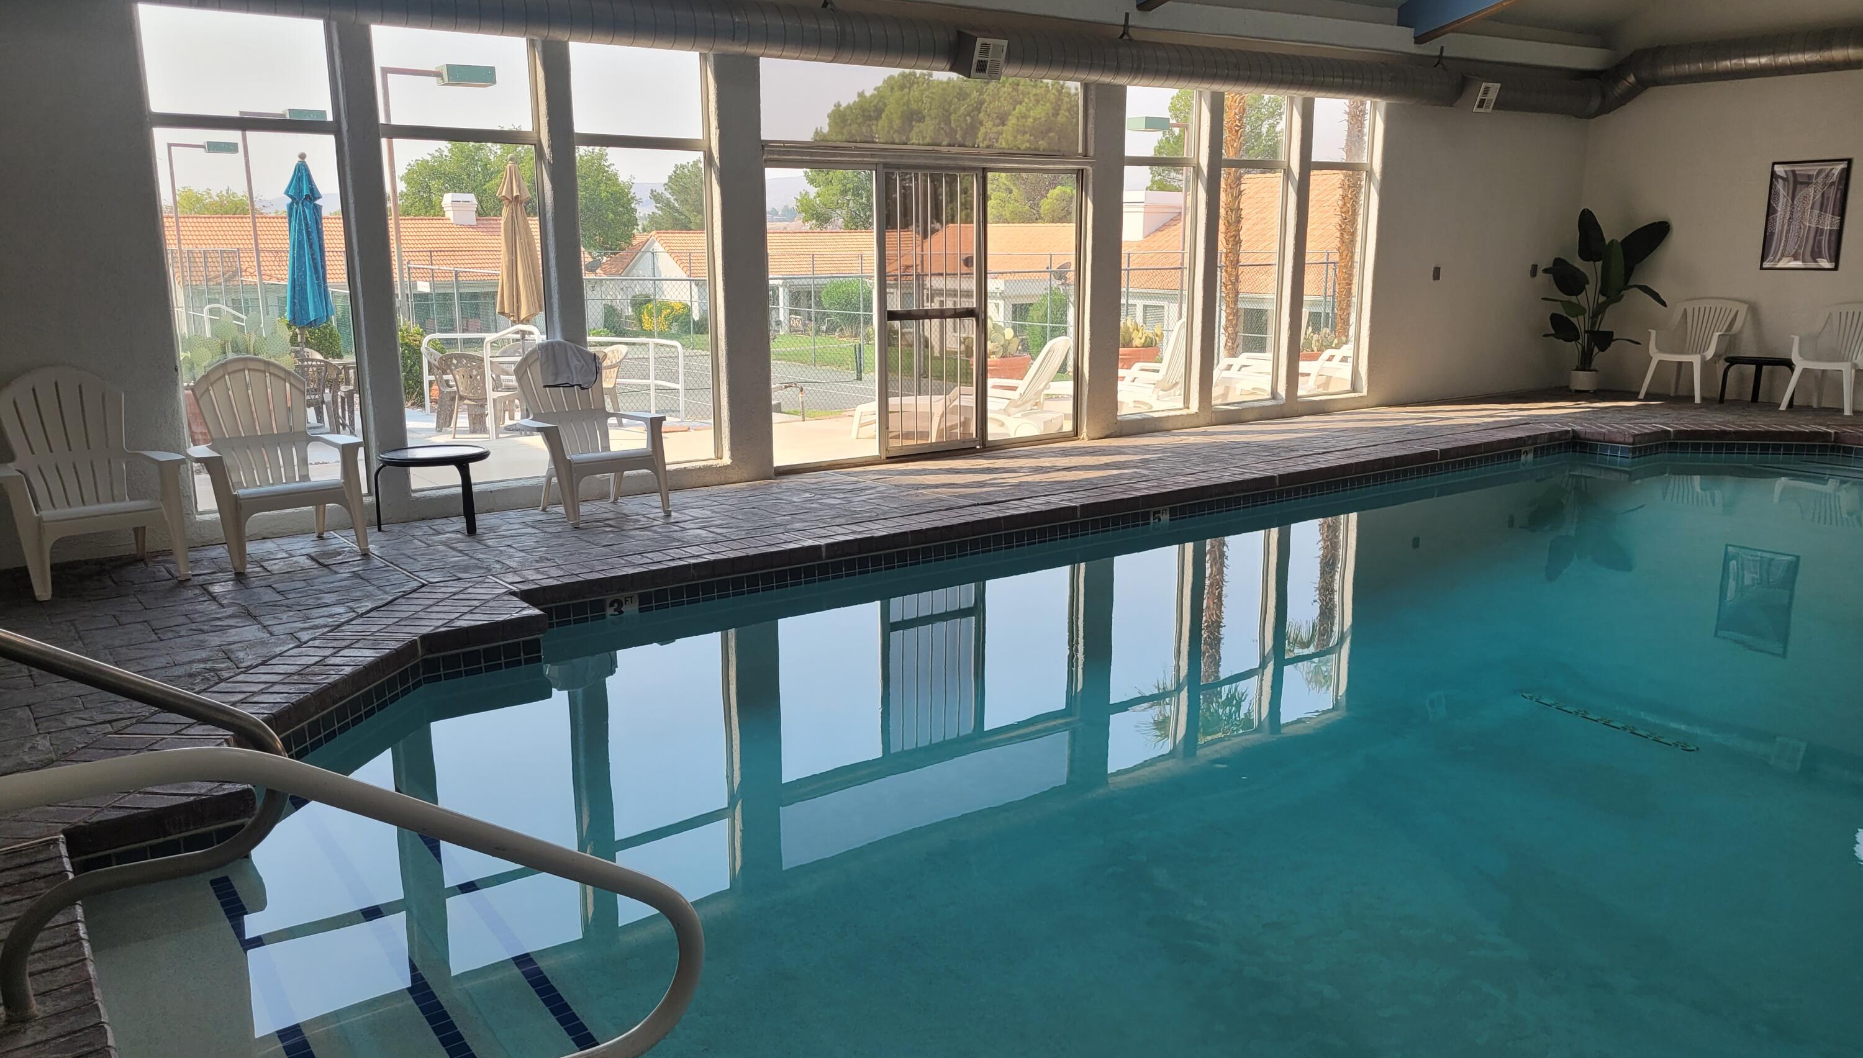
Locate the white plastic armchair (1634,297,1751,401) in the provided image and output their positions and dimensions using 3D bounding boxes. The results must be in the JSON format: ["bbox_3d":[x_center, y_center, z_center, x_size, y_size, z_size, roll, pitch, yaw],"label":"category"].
[{"bbox_3d":[7.003,-1.646,12.887,0.593,0.912,0.623,-9,15,-35],"label":"white plastic armchair"}]

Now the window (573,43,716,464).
[{"bbox_3d":[-1.667,-1.559,8.249,0.889,2.432,0.122,-9,15,-35],"label":"window"}]

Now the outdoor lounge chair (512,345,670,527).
[{"bbox_3d":[-1.922,-0.539,7.760,0.760,0.920,0.730,-9,15,-35],"label":"outdoor lounge chair"}]

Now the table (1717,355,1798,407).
[{"bbox_3d":[7.381,-1.302,12.501,0.562,0.395,0.562,-9,15,-35],"label":"table"}]

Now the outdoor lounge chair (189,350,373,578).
[{"bbox_3d":[-3.194,-0.347,6.787,0.750,0.930,0.780,-10,15,-37],"label":"outdoor lounge chair"}]

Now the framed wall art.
[{"bbox_3d":[7.696,-2.756,12.308,0.035,0.930,0.640,-9,15,-35],"label":"framed wall art"}]

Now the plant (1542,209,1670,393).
[{"bbox_3d":[6.434,-2.181,13.447,0.699,1.733,0.942,-9,15,-35],"label":"plant"}]

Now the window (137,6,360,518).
[{"bbox_3d":[-3.352,-1.306,7.038,0.874,2.447,0.122,-9,15,-35],"label":"window"}]

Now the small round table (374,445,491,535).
[{"bbox_3d":[-2.607,-0.197,7.370,0.570,0.390,0.570,-9,15,-35],"label":"small round table"}]

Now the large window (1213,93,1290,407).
[{"bbox_3d":[2.541,-2.238,11.249,0.861,2.431,0.110,-9,15,-35],"label":"large window"}]

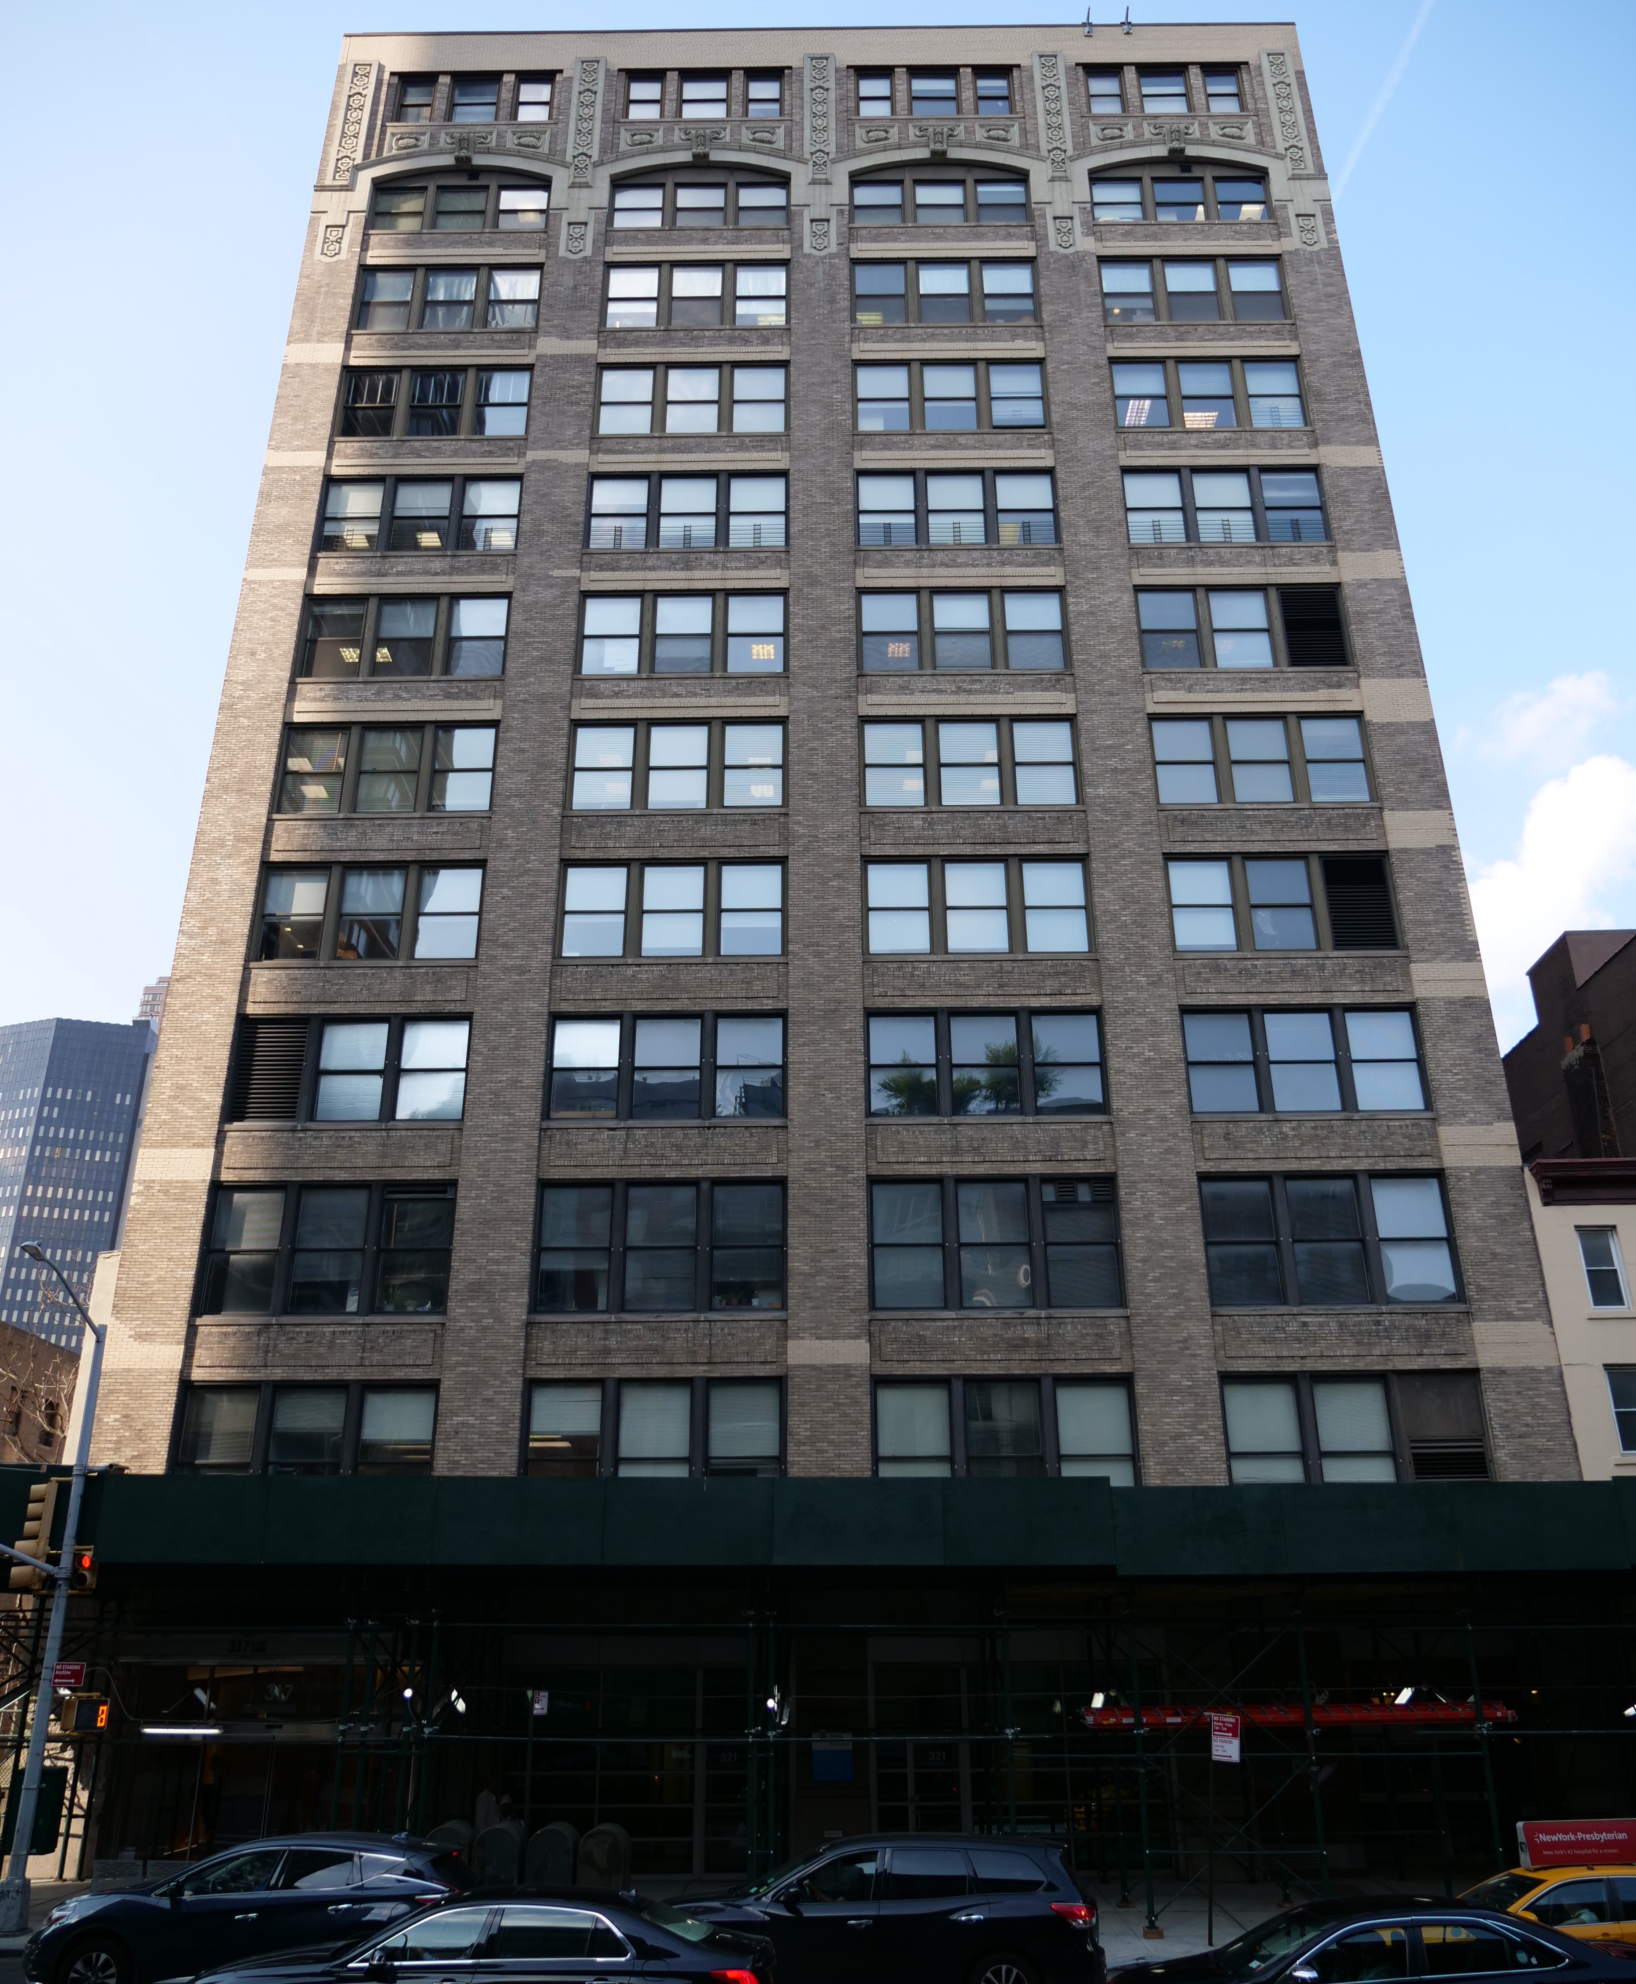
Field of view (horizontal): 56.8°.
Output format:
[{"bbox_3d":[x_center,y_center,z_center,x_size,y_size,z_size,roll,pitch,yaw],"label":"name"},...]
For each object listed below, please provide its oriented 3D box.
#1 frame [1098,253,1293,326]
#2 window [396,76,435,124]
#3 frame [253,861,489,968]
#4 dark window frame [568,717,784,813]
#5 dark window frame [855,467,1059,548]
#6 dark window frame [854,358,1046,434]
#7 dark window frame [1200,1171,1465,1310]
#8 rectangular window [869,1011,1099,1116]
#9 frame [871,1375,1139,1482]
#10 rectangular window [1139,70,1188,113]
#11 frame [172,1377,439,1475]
[{"bbox_3d":[10.140,-19.132,41.138,4.910,2.595,0.200,0,-24,0],"label":"frame"},{"bbox_3d":[-11.491,-25.454,43.141,0.967,1.973,0.200,-1,-24,1],"label":"window"},{"bbox_3d":[-9.971,-1.784,33.712,4.880,2.587,0.200,0,-24,0],"label":"frame"},{"bbox_3d":[-3.117,-5.075,33.713,4.747,2.428,0.220,-1,-24,0],"label":"dark window frame"},{"bbox_3d":[3.320,-11.712,36.541,4.833,2.437,0.220,-1,-24,0],"label":"dark window frame"},{"bbox_3d":[3.348,-15.158,38.461,4.788,2.424,0.200,-1,-24,1],"label":"dark window frame"},{"bbox_3d":[9.851,4.794,29.246,4.560,2.613,0.220,-1,-24,0],"label":"dark window frame"},{"bbox_3d":[3.521,1.501,32.096,5.009,2.474,0.200,0,-24,0],"label":"rectangular window"},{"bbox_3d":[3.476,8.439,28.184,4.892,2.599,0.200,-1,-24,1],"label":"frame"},{"bbox_3d":[9.559,-24.892,41.840,1.205,1.641,0.200,-1,-24,0],"label":"rectangular window"},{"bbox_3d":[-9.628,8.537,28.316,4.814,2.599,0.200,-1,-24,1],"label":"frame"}]

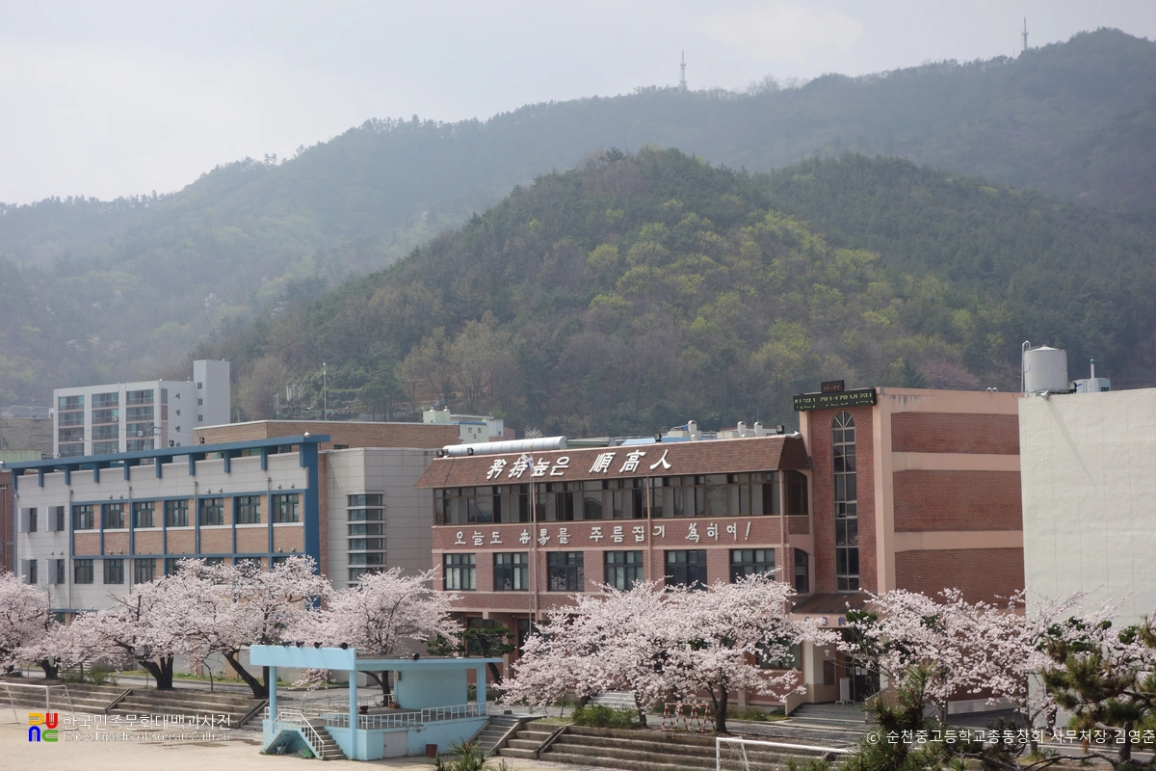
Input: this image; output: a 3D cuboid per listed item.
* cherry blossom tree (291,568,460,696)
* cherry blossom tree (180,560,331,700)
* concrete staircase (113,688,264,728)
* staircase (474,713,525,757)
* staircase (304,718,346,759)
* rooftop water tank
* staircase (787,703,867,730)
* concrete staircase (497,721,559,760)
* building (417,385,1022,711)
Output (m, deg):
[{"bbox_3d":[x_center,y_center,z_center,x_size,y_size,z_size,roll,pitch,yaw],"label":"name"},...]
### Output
[{"bbox_3d":[-10.679,13.186,121.209,8.771,7.187,8.332,-1,-4,0],"label":"cherry blossom tree"},{"bbox_3d":[-18.265,13.658,131.160,8.291,7.889,7.876,-1,-4,0],"label":"cherry blossom tree"},{"bbox_3d":[-22.364,18.160,130.130,1.683,1.406,14.751,2,-5,-38],"label":"concrete staircase"},{"bbox_3d":[-3.794,16.433,108.003,2.200,1.550,2.300,2,-5,-38],"label":"staircase"},{"bbox_3d":[-11.737,16.451,107.141,1.200,1.700,2.050,2,-5,-38],"label":"staircase"},{"bbox_3d":[23.083,-0.784,114.030,2.091,2.304,2.091,-1,-4,0],"label":"rooftop water tank"},{"bbox_3d":[11.091,14.591,103.492,1.980,0.792,3.960,2,-5,-38],"label":"staircase"},{"bbox_3d":[-2.095,15.994,103.969,1.633,1.426,2.673,2,-5,-38],"label":"concrete staircase"},{"bbox_3d":[7.471,8.575,120.987,15.840,15.295,34.749,2,-5,-38],"label":"building"}]

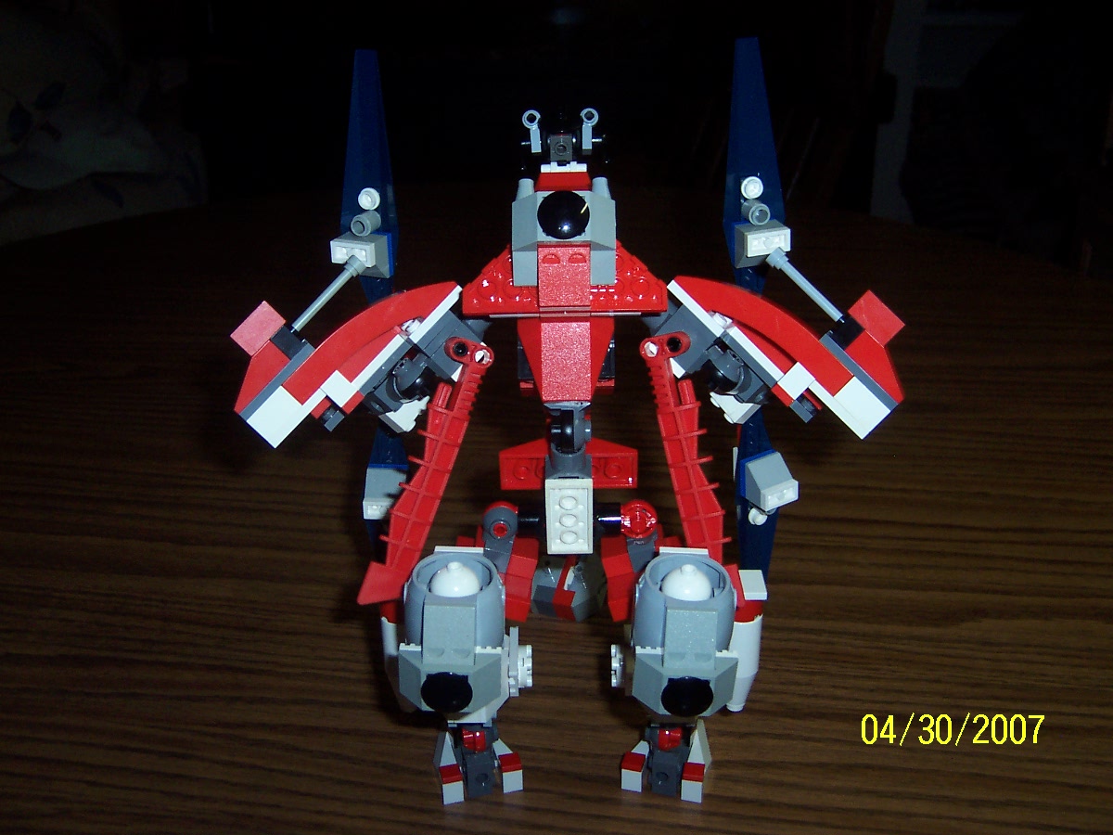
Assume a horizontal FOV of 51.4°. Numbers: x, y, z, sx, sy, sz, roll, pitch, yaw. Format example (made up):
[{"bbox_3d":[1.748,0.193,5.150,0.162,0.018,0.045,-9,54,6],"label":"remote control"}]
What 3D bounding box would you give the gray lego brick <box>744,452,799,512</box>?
[{"bbox_3d":[0.085,0.025,0.456,0.016,0.016,0.013,-17,29,-24],"label":"gray lego brick"}]

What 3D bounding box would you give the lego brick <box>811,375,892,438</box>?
[{"bbox_3d":[0.096,-0.006,0.378,0.013,0.024,0.011,-45,4,3],"label":"lego brick"}]

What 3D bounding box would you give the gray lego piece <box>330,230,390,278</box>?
[{"bbox_3d":[-0.072,-0.058,0.425,0.016,0.016,0.013,9,26,18],"label":"gray lego piece"}]

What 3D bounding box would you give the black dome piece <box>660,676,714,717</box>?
[{"bbox_3d":[0.040,0.085,0.351,0.016,0.016,0.006,-1,25,0],"label":"black dome piece"}]

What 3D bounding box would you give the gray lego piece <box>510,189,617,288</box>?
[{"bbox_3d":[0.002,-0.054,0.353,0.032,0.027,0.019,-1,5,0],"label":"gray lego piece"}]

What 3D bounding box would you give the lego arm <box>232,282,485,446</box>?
[{"bbox_3d":[-0.066,-0.018,0.388,0.080,0.053,0.024,0,10,0],"label":"lego arm"}]

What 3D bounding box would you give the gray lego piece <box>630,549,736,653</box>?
[{"bbox_3d":[0.040,0.058,0.368,0.032,0.021,0.031,0,29,0],"label":"gray lego piece"}]

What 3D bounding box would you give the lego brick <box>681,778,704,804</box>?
[{"bbox_3d":[0.055,0.148,0.468,0.008,0.010,0.009,5,25,13],"label":"lego brick"}]

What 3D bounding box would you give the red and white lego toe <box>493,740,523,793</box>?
[{"bbox_3d":[-0.020,0.143,0.478,0.009,0.013,0.019,-7,25,-13],"label":"red and white lego toe"}]

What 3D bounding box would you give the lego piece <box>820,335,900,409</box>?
[{"bbox_3d":[0.099,-0.015,0.378,0.004,0.032,0.011,-45,4,3],"label":"lego piece"}]

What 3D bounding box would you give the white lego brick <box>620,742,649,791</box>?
[{"bbox_3d":[0.031,0.135,0.449,0.008,0.013,0.015,7,30,12],"label":"white lego brick"}]

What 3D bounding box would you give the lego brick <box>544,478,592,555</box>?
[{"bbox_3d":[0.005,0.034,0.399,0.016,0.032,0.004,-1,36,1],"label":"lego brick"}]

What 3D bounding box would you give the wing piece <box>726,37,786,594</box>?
[{"bbox_3d":[0.078,-0.028,0.455,0.024,0.236,0.013,-5,29,3],"label":"wing piece"}]

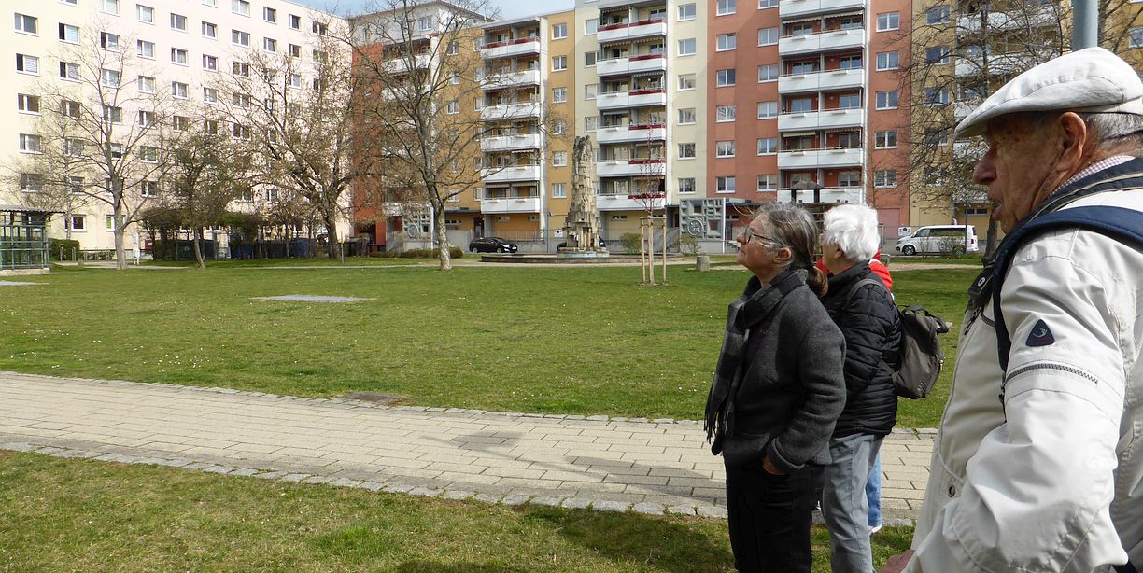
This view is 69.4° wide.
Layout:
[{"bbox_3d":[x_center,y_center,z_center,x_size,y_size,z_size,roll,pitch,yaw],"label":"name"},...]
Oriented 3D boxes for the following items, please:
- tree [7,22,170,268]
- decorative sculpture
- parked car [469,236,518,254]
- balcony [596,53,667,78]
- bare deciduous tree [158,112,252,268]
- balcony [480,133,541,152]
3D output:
[{"bbox_3d":[-25.648,-7.529,44.148,7.700,13.150,7.700,0,3,0],"label":"tree"},{"bbox_3d":[0.765,-5.721,52.000,2.750,7.610,2.750,1,4,29],"label":"decorative sculpture"},{"bbox_3d":[-6.783,-3.700,72.260,4.200,1.480,1.760,1,4,29],"label":"parked car"},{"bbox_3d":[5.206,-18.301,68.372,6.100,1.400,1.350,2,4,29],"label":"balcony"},{"bbox_3d":[-17.373,-4.501,38.796,4.600,7.290,4.600,0,3,0],"label":"bare deciduous tree"},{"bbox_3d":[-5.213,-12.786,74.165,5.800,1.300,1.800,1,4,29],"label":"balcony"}]

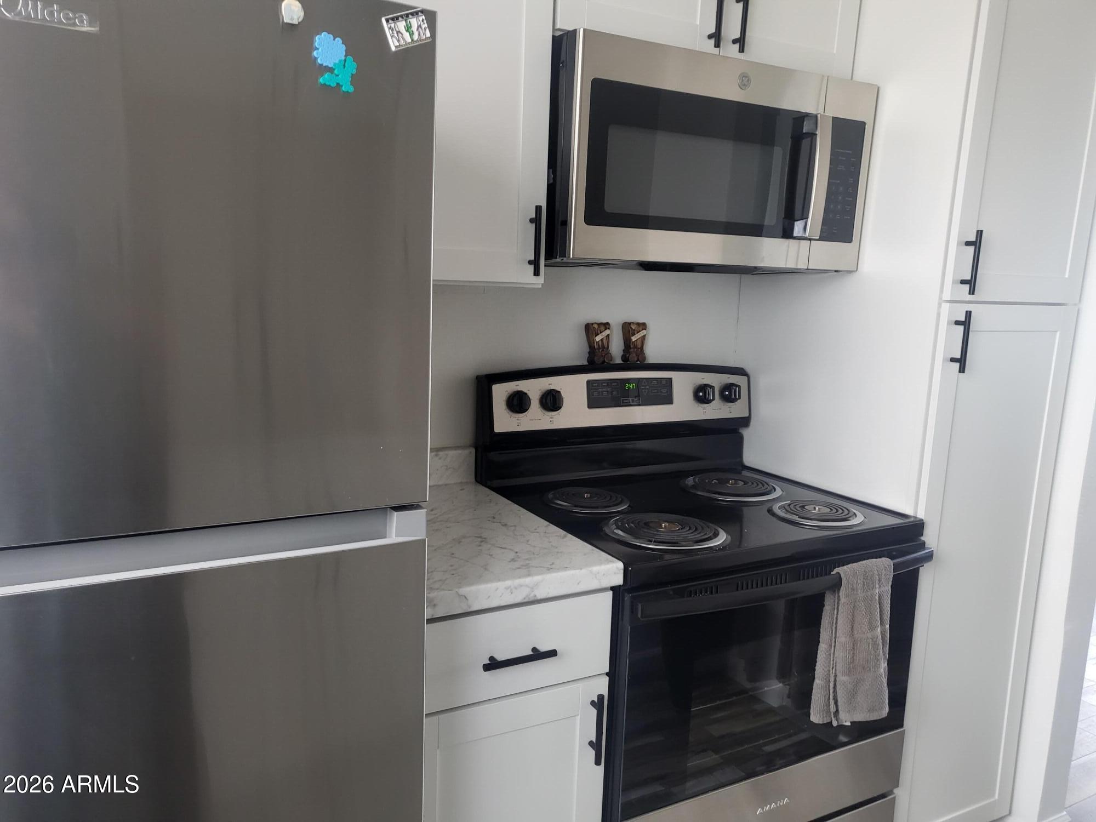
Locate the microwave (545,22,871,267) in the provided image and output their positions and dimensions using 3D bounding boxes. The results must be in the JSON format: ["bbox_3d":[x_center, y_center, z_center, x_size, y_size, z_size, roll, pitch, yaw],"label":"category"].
[{"bbox_3d":[0.298,-0.517,1.820,0.756,0.414,0.435,-3,10,-28],"label":"microwave"}]

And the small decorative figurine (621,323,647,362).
[{"bbox_3d":[0.211,-0.169,2.031,0.049,0.097,0.038,-3,10,-28],"label":"small decorative figurine"}]

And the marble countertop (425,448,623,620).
[{"bbox_3d":[-0.195,0.196,1.562,0.391,0.117,0.635,-3,10,-28],"label":"marble countertop"}]

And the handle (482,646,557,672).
[{"bbox_3d":[-0.051,0.391,1.315,0.130,0.013,0.035,-3,10,-28],"label":"handle"}]

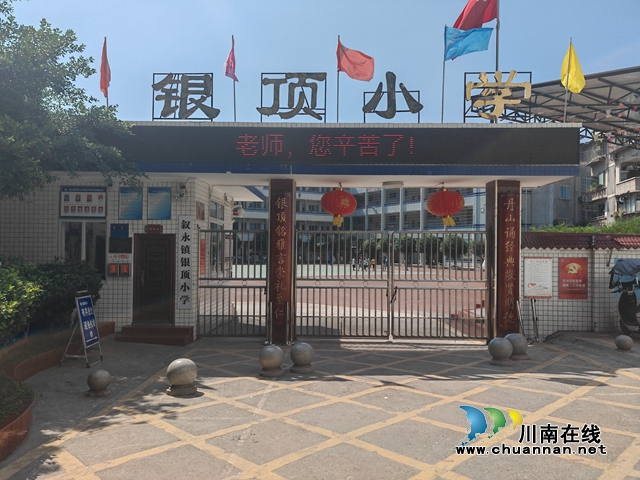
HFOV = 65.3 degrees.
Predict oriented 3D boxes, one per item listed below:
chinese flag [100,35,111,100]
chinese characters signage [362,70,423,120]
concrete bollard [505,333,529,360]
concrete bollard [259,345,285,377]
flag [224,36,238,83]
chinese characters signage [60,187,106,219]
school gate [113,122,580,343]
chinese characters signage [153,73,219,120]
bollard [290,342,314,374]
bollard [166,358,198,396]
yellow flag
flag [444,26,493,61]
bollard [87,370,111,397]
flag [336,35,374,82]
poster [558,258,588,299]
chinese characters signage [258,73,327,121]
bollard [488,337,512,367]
[{"bbox_3d":[-4.460,-3.589,10.400,0.225,1.281,0.250,1,-1,3],"label":"chinese flag"},{"bbox_3d":[1.527,-3.033,10.515,1.250,1.030,0.140,1,-1,1],"label":"chinese characters signage"},{"bbox_3d":[3.417,1.838,8.680,0.410,0.430,0.410,1,-1,1],"label":"concrete bollard"},{"bbox_3d":[-0.784,1.951,8.150,0.408,0.458,0.408,1,-1,3],"label":"concrete bollard"},{"bbox_3d":[-1.803,-3.703,10.200,0.296,0.971,0.250,1,-1,3],"label":"flag"},{"bbox_3d":[-5.291,-0.839,11.169,1.030,0.710,0.050,1,-1,1],"label":"chinese characters signage"},{"bbox_3d":[0.530,-0.095,11.000,9.650,4.600,1.600,1,-1,1],"label":"school gate"},{"bbox_3d":[-2.849,-3.045,10.615,1.400,1.000,0.140,1,-1,1],"label":"chinese characters signage"},{"bbox_3d":[-0.296,1.971,8.420,0.401,0.461,0.401,1,-1,3],"label":"bollard"},{"bbox_3d":[-1.876,1.837,6.800,0.414,0.446,0.414,1,-1,3],"label":"bollard"},{"bbox_3d":[5.027,-3.424,9.900,0.496,1.045,0.280,1,-1,3],"label":"yellow flag"},{"bbox_3d":[3.147,-4.164,10.578,1.000,0.710,0.250,1,-1,1],"label":"flag"},{"bbox_3d":[-2.922,1.871,6.600,0.317,0.309,0.317,1,-1,3],"label":"bollard"},{"bbox_3d":[0.763,-3.834,10.633,0.800,0.920,0.350,1,-1,1],"label":"flag"},{"bbox_3d":[5.204,0.797,10.250,0.602,0.842,0.020,1,-1,3],"label":"poster"},{"bbox_3d":[-0.553,-2.854,9.950,1.385,0.957,0.100,1,-1,3],"label":"chinese characters signage"},{"bbox_3d":[2.955,1.814,8.150,0.410,0.430,0.410,1,-1,1],"label":"bollard"}]

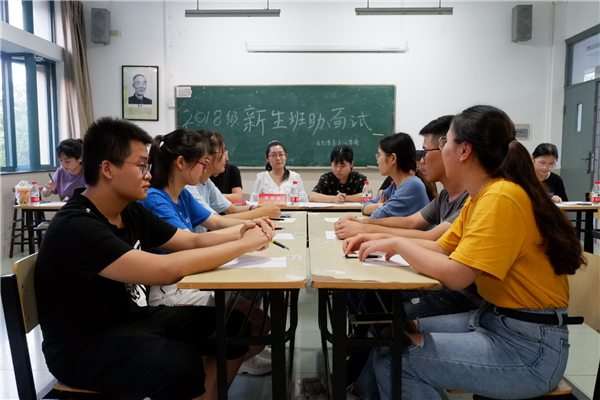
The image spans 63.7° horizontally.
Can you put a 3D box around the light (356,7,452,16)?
[{"bbox_3d":[1.332,-2.395,6.150,1.240,0.100,0.140,0,5,1],"label":"light"}]

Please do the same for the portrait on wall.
[{"bbox_3d":[-2.259,-1.513,6.853,0.525,0.787,0.030,0,6,1],"label":"portrait on wall"}]

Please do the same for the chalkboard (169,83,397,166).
[{"bbox_3d":[-0.204,-1.066,6.950,3.171,1.185,0.060,0,5,1],"label":"chalkboard"}]

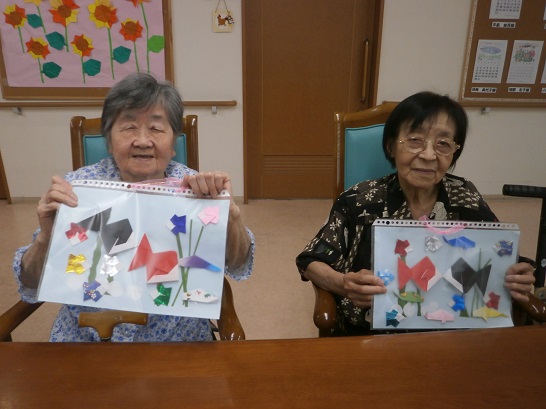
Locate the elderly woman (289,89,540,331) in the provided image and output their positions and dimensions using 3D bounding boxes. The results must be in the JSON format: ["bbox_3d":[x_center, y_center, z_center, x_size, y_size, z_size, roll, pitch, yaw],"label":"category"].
[{"bbox_3d":[0.315,0.238,1.035,0.500,1.040,0.580,3,17,8],"label":"elderly woman"}]

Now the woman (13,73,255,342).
[{"bbox_3d":[-0.280,0.246,0.975,0.480,1.050,0.570,-2,17,-8],"label":"woman"}]

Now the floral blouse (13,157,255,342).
[{"bbox_3d":[-0.285,0.133,1.003,0.480,0.520,0.380,-2,17,-8],"label":"floral blouse"}]

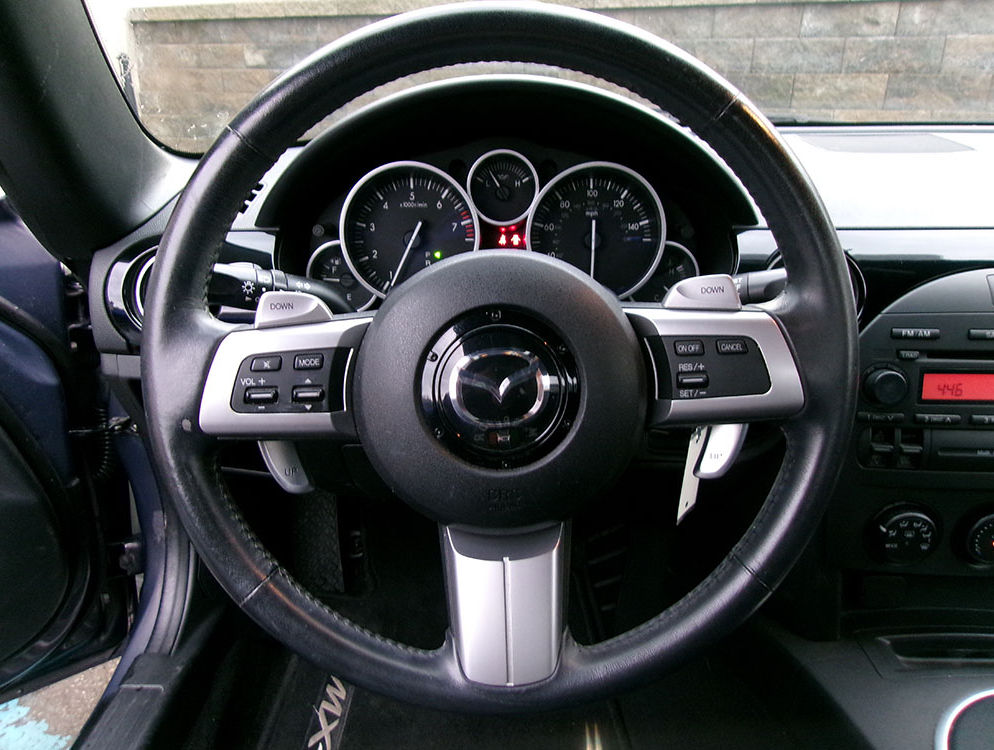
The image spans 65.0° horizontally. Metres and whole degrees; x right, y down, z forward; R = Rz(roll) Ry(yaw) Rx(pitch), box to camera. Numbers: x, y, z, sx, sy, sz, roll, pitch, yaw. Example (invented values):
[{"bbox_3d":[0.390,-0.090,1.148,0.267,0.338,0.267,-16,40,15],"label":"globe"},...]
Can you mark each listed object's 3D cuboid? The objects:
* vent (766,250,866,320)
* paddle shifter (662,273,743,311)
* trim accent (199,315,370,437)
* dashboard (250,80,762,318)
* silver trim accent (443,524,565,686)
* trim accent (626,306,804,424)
[{"bbox_3d":[0.247,-0.065,0.608,0.080,0.080,0.045,0,7,0],"label":"vent"},{"bbox_3d":[0.110,-0.044,0.419,0.043,0.021,0.020,0,-5,0],"label":"paddle shifter"},{"bbox_3d":[-0.113,0.000,0.414,0.090,0.063,0.024,0,-3,0],"label":"trim accent"},{"bbox_3d":[0.006,-0.135,0.615,0.355,0.185,0.150,0,8,0],"label":"dashboard"},{"bbox_3d":[0.004,0.121,0.408,0.063,0.085,0.026,0,-3,0],"label":"silver trim accent"},{"bbox_3d":[0.115,-0.005,0.414,0.093,0.062,0.024,0,-3,0],"label":"trim accent"}]

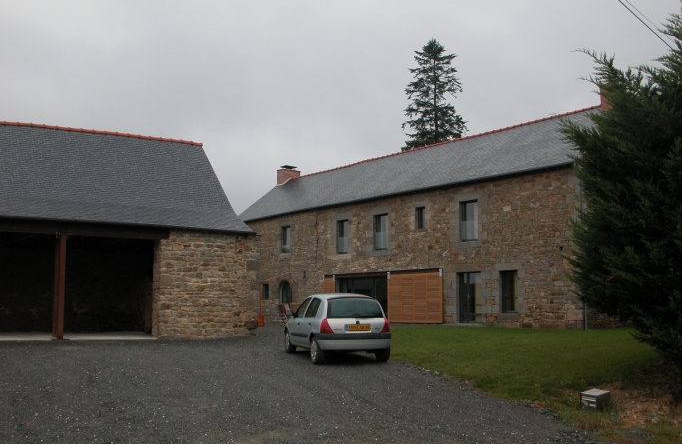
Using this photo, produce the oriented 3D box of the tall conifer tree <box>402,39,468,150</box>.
[{"bbox_3d":[6.705,-3.488,50.000,6.300,20.210,6.300,0,-6,0],"label":"tall conifer tree"}]

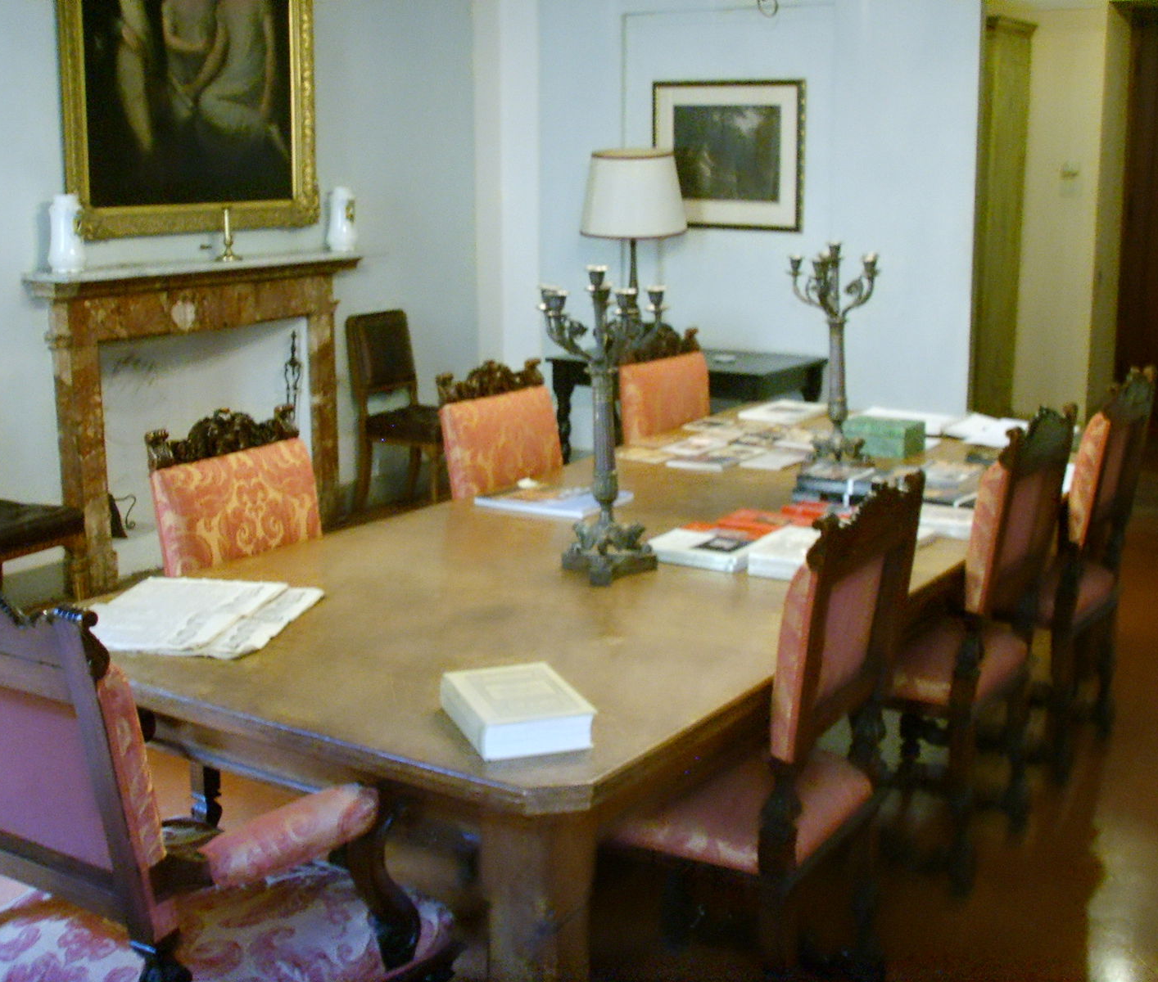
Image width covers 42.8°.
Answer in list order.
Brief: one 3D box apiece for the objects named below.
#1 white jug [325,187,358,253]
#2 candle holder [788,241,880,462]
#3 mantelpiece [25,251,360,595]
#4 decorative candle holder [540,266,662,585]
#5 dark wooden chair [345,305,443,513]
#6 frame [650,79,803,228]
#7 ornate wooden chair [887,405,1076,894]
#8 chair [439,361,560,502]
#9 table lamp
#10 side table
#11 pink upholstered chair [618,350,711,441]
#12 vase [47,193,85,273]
[{"bbox_3d":[-1.073,-1.228,6.670,0.136,0.276,0.136,-1,12,0],"label":"white jug"},{"bbox_3d":[0.736,-0.375,4.156,0.260,0.645,0.260,8,15,34],"label":"candle holder"},{"bbox_3d":[-1.518,-0.340,6.232,0.260,1.255,1.610,8,15,34],"label":"mantelpiece"},{"bbox_3d":[0.053,-0.141,3.133,0.260,0.650,0.260,8,15,34],"label":"decorative candle holder"},{"bbox_3d":[-0.753,-0.367,7.050,0.560,0.935,0.470,8,15,34],"label":"dark wooden chair"},{"bbox_3d":[0.698,-1.588,6.992,0.810,0.690,0.030,8,15,34],"label":"frame"},{"bbox_3d":[0.818,0.333,3.530,0.533,1.099,0.476,8,15,33],"label":"ornate wooden chair"},{"bbox_3d":[-0.057,0.173,4.310,0.533,1.099,0.476,8,15,33],"label":"chair"},{"bbox_3d":[0.258,-1.125,7.022,0.500,0.950,0.500,0,13,0],"label":"table lamp"},{"bbox_3d":[0.510,-0.254,7.042,1.148,0.749,0.640,8,15,33],"label":"side table"},{"bbox_3d":[0.503,0.014,4.865,0.562,1.108,0.507,8,14,33],"label":"pink upholstered chair"},{"bbox_3d":[-1.901,-0.959,5.477,0.139,0.276,0.139,8,15,33],"label":"vase"}]

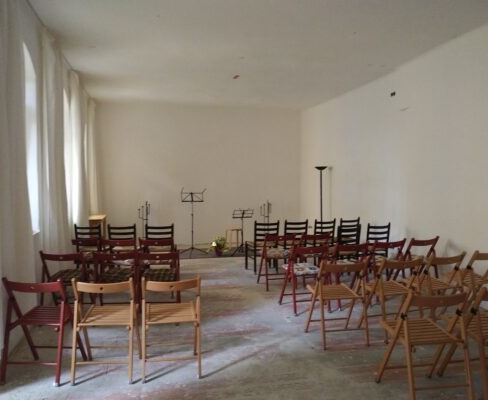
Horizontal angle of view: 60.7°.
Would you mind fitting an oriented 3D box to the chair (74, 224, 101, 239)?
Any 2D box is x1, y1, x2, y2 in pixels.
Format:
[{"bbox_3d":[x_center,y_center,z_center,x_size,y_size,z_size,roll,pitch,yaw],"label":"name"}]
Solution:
[{"bbox_3d":[-2.405,0.778,6.516,0.410,0.880,0.480,0,2,1],"label":"chair"}]

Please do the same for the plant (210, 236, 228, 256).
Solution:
[{"bbox_3d":[-0.500,0.932,8.457,0.360,0.410,0.360,-1,2,-12],"label":"plant"}]

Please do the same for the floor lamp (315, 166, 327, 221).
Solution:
[{"bbox_3d":[1.489,0.250,8.067,0.250,1.775,0.250,0,2,0],"label":"floor lamp"}]

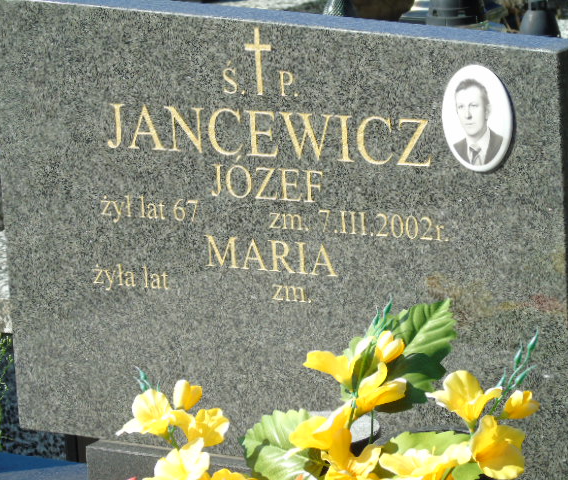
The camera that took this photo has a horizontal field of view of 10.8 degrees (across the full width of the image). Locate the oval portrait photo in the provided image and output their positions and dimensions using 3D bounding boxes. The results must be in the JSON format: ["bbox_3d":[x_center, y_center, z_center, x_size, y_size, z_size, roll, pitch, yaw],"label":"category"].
[{"bbox_3d":[0.214,-0.135,3.320,0.089,0.120,0.008,5,14,34],"label":"oval portrait photo"}]

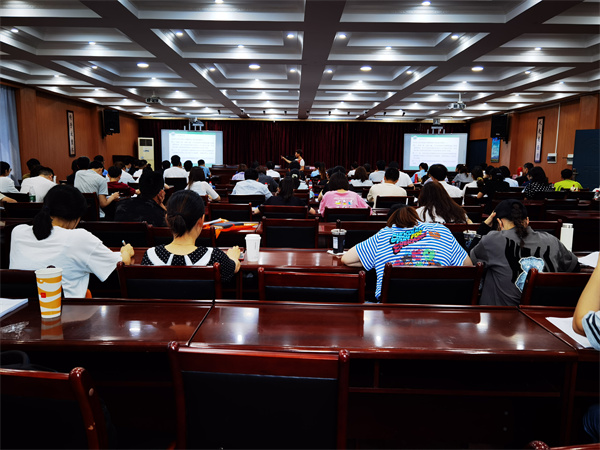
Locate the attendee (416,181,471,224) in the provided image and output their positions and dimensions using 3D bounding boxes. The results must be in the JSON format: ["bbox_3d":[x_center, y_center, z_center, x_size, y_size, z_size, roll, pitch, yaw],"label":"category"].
[{"bbox_3d":[1.094,0.242,3.835,0.470,1.200,0.750,1,9,0],"label":"attendee"}]

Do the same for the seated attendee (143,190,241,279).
[{"bbox_3d":[-0.567,0.399,2.485,0.503,1.169,0.800,1,8,-1],"label":"seated attendee"}]

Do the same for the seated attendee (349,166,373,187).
[{"bbox_3d":[1.103,-0.442,8.735,0.480,1.294,0.720,1,8,-1],"label":"seated attendee"}]

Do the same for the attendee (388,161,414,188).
[{"bbox_3d":[1.534,-0.358,7.538,0.480,1.270,0.750,1,9,0],"label":"attendee"}]

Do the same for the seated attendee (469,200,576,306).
[{"bbox_3d":[1.185,0.429,2.544,0.578,1.134,0.800,0,8,-3],"label":"seated attendee"}]

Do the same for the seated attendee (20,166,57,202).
[{"bbox_3d":[-3.348,-0.155,6.084,0.501,1.174,0.820,1,8,4],"label":"seated attendee"}]

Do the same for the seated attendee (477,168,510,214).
[{"bbox_3d":[2.621,-0.149,6.461,0.500,1.210,0.750,-1,9,-9],"label":"seated attendee"}]

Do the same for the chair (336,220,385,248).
[{"bbox_3d":[0.500,0.376,3.763,0.450,0.875,0.500,1,8,-1],"label":"chair"}]

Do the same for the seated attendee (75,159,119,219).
[{"bbox_3d":[-2.765,-0.192,6.464,0.550,1.360,0.780,3,8,17],"label":"seated attendee"}]

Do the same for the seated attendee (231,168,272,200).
[{"bbox_3d":[-0.667,-0.131,6.440,0.540,1.289,0.750,1,8,4],"label":"seated attendee"}]

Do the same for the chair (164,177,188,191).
[{"bbox_3d":[-2.286,-0.434,8.900,0.470,0.920,0.530,1,9,0],"label":"chair"}]

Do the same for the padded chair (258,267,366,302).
[{"bbox_3d":[0.066,0.586,2.273,0.520,0.890,0.540,2,8,5],"label":"padded chair"}]

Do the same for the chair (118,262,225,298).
[{"bbox_3d":[-0.581,0.568,2.340,0.450,0.875,0.500,1,8,-1],"label":"chair"}]

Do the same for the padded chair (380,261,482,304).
[{"bbox_3d":[0.586,0.572,2.426,0.520,0.890,0.540,0,8,-5],"label":"padded chair"}]

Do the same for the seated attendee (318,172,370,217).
[{"bbox_3d":[0.469,0.054,4.875,0.556,1.196,0.800,1,8,-1],"label":"seated attendee"}]

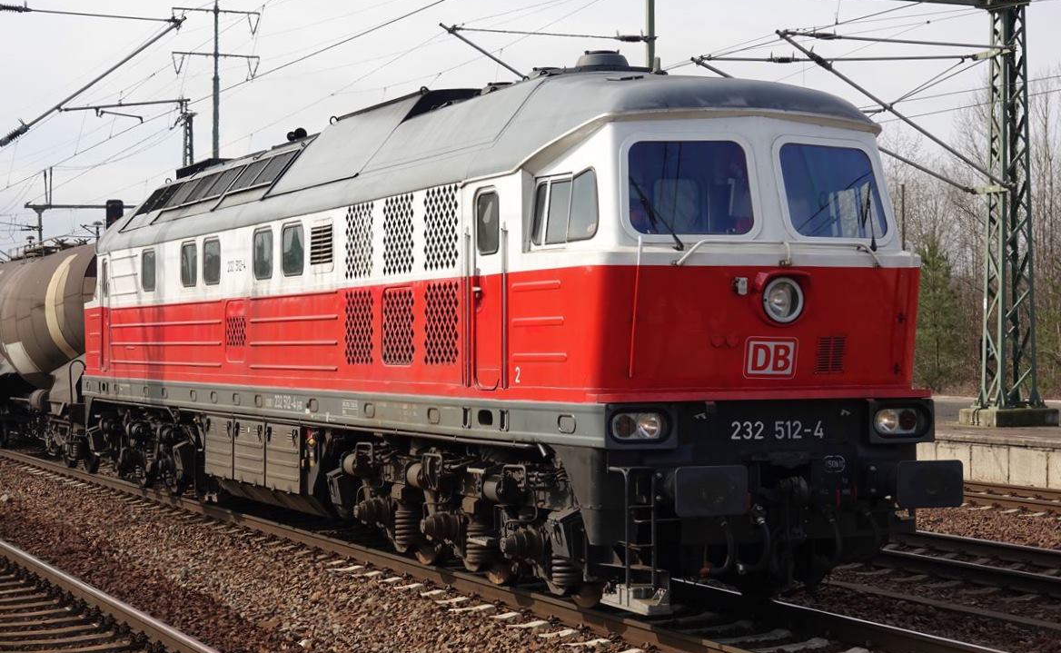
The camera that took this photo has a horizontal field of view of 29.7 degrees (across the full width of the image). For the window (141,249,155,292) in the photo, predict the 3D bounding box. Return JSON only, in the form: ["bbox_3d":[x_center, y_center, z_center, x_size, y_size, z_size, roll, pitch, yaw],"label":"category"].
[{"bbox_3d":[-5.027,-0.736,26.527,0.060,0.555,0.790,0,-1,-23],"label":"window"}]

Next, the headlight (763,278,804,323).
[{"bbox_3d":[1.787,-0.186,14.406,0.335,0.330,0.160,0,-1,-23],"label":"headlight"}]

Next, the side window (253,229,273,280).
[{"bbox_3d":[-2.838,-0.772,21.454,0.060,0.558,0.780,0,-1,-23],"label":"side window"}]

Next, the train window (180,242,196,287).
[{"bbox_3d":[-4.145,-0.755,24.484,0.060,0.563,0.780,0,-1,-23],"label":"train window"}]

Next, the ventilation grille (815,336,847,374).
[{"bbox_3d":[2.208,0.207,14.707,0.250,0.275,0.030,0,7,-23],"label":"ventilation grille"}]

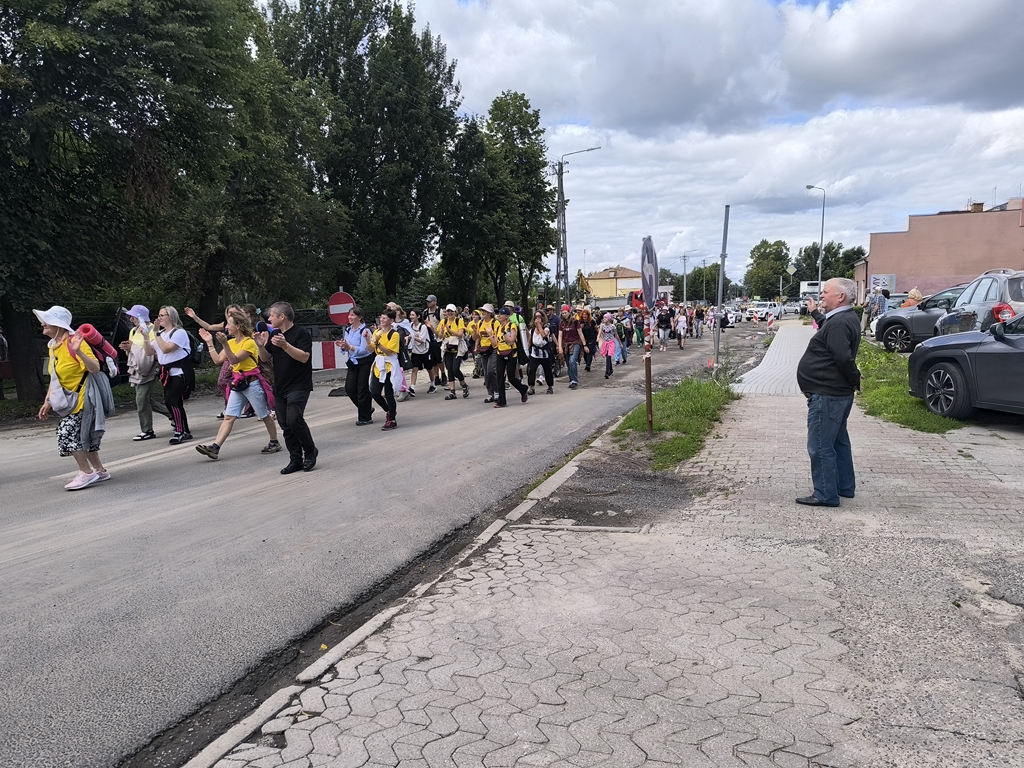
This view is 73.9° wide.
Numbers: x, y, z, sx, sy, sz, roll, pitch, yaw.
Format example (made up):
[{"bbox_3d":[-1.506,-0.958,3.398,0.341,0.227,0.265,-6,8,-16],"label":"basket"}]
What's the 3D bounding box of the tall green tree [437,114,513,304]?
[{"bbox_3d":[-1.600,-6.628,29.427,3.800,9.590,3.800,0,7,0],"label":"tall green tree"}]

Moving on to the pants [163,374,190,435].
[{"bbox_3d":[-4.161,0.239,8.463,0.340,0.817,0.290,4,8,28],"label":"pants"}]

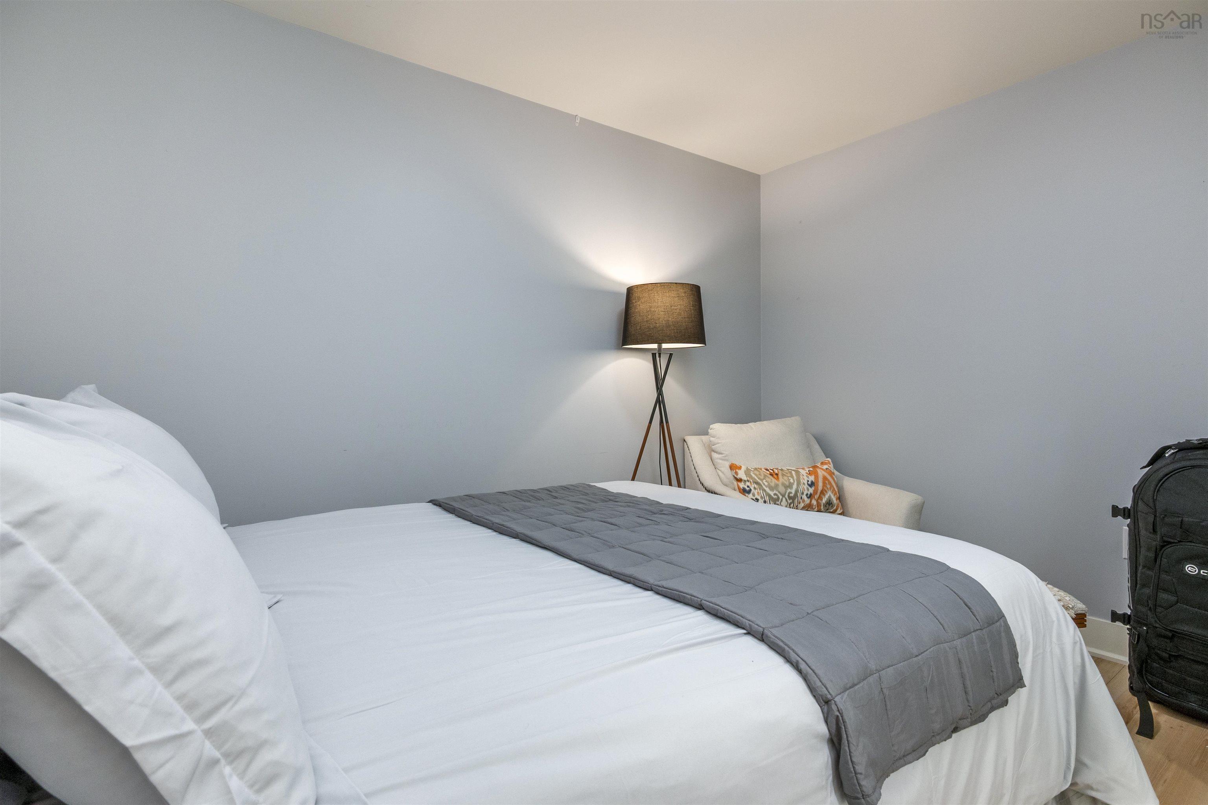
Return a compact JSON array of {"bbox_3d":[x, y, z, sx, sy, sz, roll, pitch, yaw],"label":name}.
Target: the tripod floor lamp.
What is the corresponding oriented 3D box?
[{"bbox_3d":[0.215,0.220,2.730,0.500,1.480,0.510,0,1,2],"label":"tripod floor lamp"}]

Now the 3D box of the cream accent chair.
[{"bbox_3d":[0.860,0.525,2.730,0.740,0.860,0.800,-1,1,-20],"label":"cream accent chair"}]

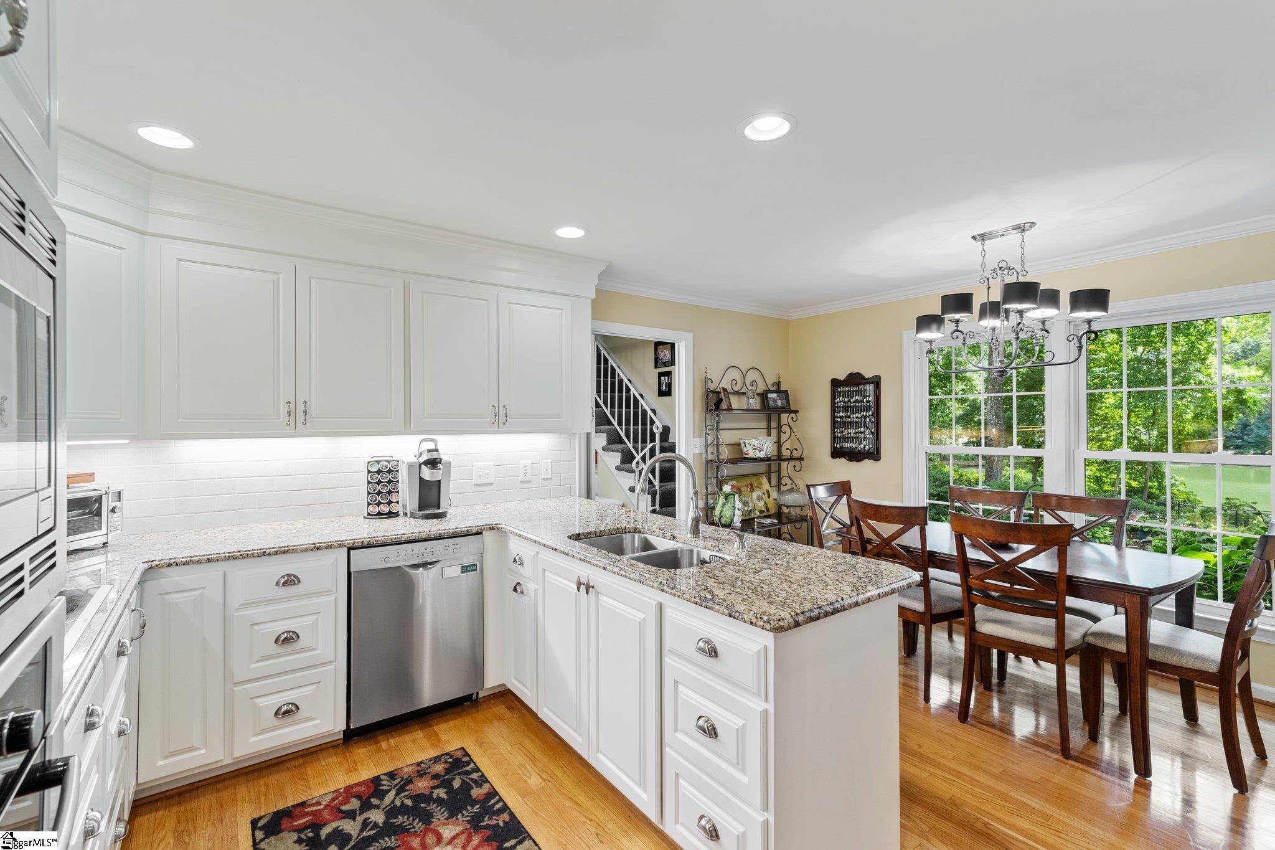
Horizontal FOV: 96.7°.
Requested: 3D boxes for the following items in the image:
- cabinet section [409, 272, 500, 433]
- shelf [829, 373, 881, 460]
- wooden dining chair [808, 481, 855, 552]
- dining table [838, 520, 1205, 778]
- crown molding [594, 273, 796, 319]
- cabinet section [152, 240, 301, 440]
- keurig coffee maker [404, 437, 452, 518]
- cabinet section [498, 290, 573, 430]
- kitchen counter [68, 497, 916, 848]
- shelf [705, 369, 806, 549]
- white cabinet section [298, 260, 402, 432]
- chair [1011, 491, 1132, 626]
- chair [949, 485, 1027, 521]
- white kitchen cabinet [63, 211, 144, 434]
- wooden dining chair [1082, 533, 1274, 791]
[{"bbox_3d":[-1.072,-0.356,3.181,0.485,0.785,0.325,0,0,-37],"label":"cabinet section"},{"bbox_3d":[1.802,-0.060,4.688,0.060,0.740,0.420,0,0,-36],"label":"shelf"},{"bbox_3d":[1.516,0.913,3.777,0.465,0.975,0.550,0,0,-36],"label":"wooden dining chair"},{"bbox_3d":[1.919,1.014,2.992,0.920,0.765,1.480,0,0,-36],"label":"dining table"},{"bbox_3d":[0.545,-1.004,4.564,2.220,0.080,0.080,0,0,-36],"label":"crown molding"},{"bbox_3d":[-1.865,-0.354,2.593,0.491,0.785,0.325,0,0,-37],"label":"cabinet section"},{"bbox_3d":[-1.141,0.287,3.088,0.225,0.400,0.310,0,0,-28],"label":"keurig coffee maker"},{"bbox_3d":[-0.687,-0.357,3.467,0.480,0.785,0.325,0,0,-37],"label":"cabinet section"},{"bbox_3d":[-0.854,0.938,2.004,2.800,0.914,2.530,0,0,-36],"label":"kitchen counter"},{"bbox_3d":[1.045,0.461,4.656,0.940,1.890,0.480,0,0,-36],"label":"shelf"},{"bbox_3d":[-1.475,-0.355,2.882,0.480,0.785,0.325,0,0,-37],"label":"white cabinet section"},{"bbox_3d":[2.306,0.908,3.073,0.550,0.975,0.465,0,0,-36],"label":"chair"},{"bbox_3d":[2.024,0.911,3.474,0.550,0.975,0.465,0,0,-36],"label":"chair"},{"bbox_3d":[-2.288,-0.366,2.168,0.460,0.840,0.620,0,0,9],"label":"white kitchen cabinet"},{"bbox_3d":[2.323,0.908,2.443,0.465,0.970,0.550,0,0,-36],"label":"wooden dining chair"}]

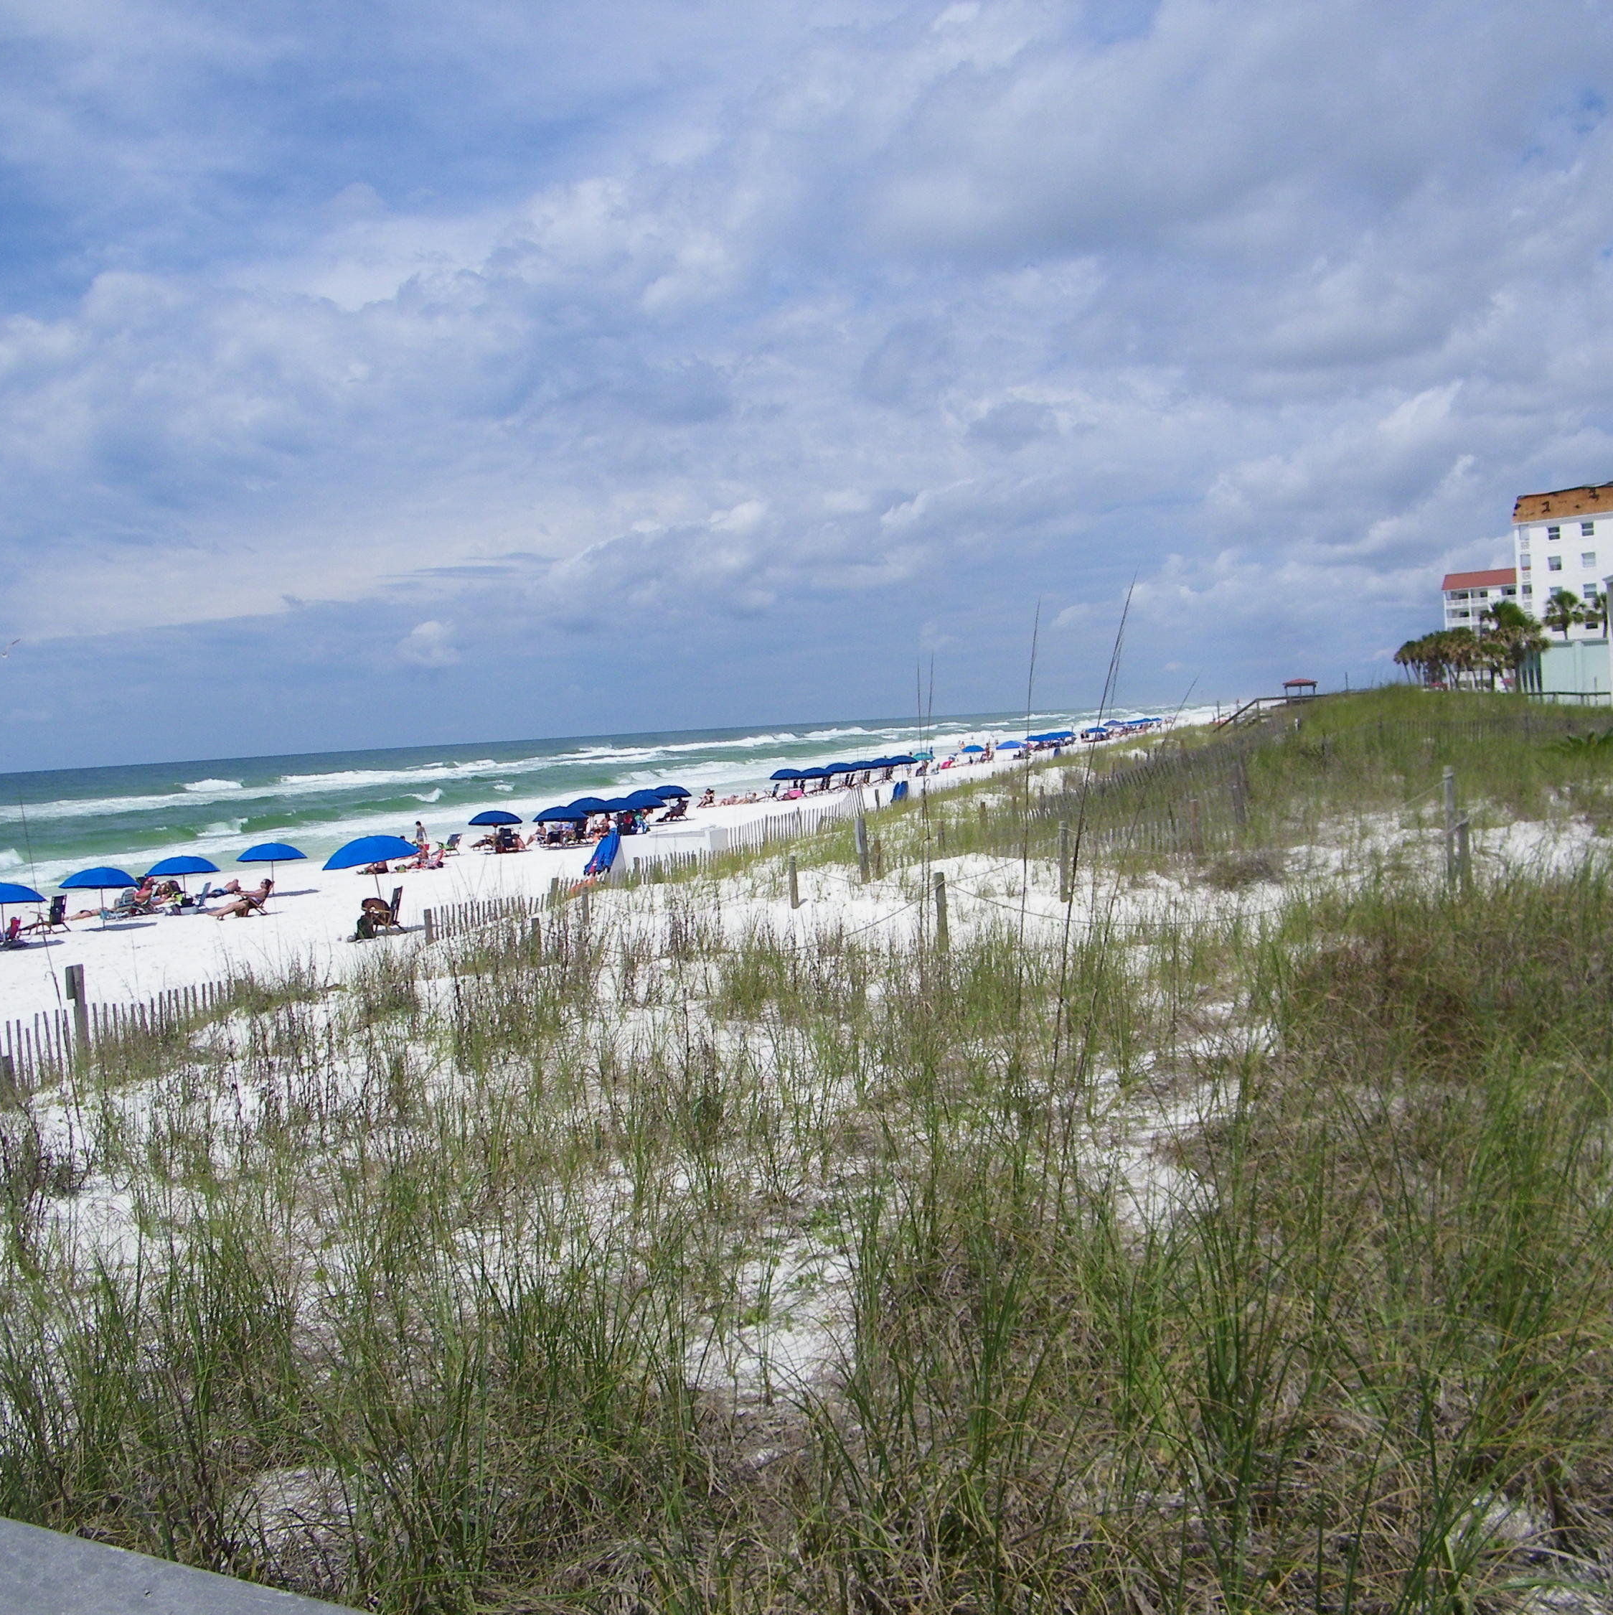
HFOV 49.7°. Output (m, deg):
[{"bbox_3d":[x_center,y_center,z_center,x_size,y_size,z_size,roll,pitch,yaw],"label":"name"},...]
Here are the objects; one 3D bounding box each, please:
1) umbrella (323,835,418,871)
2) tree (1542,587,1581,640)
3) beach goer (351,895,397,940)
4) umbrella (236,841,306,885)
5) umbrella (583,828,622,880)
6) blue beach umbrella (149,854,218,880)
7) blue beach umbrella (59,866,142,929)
[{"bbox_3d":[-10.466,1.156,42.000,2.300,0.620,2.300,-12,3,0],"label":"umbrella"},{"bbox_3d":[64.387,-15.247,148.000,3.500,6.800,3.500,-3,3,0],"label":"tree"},{"bbox_3d":[-9.308,2.380,37.500,0.850,0.920,0.550,-3,3,9],"label":"beach goer"},{"bbox_3d":[-18.282,2.058,59.540,2.250,1.650,2.250,-3,3,0],"label":"umbrella"},{"bbox_3d":[-6.337,1.382,54.000,0.800,1.750,0.800,19,3,0],"label":"umbrella"},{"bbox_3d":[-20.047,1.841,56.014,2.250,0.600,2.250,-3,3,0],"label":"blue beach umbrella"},{"bbox_3d":[-20.608,2.646,51.043,2.250,1.800,2.250,-3,3,0],"label":"blue beach umbrella"}]

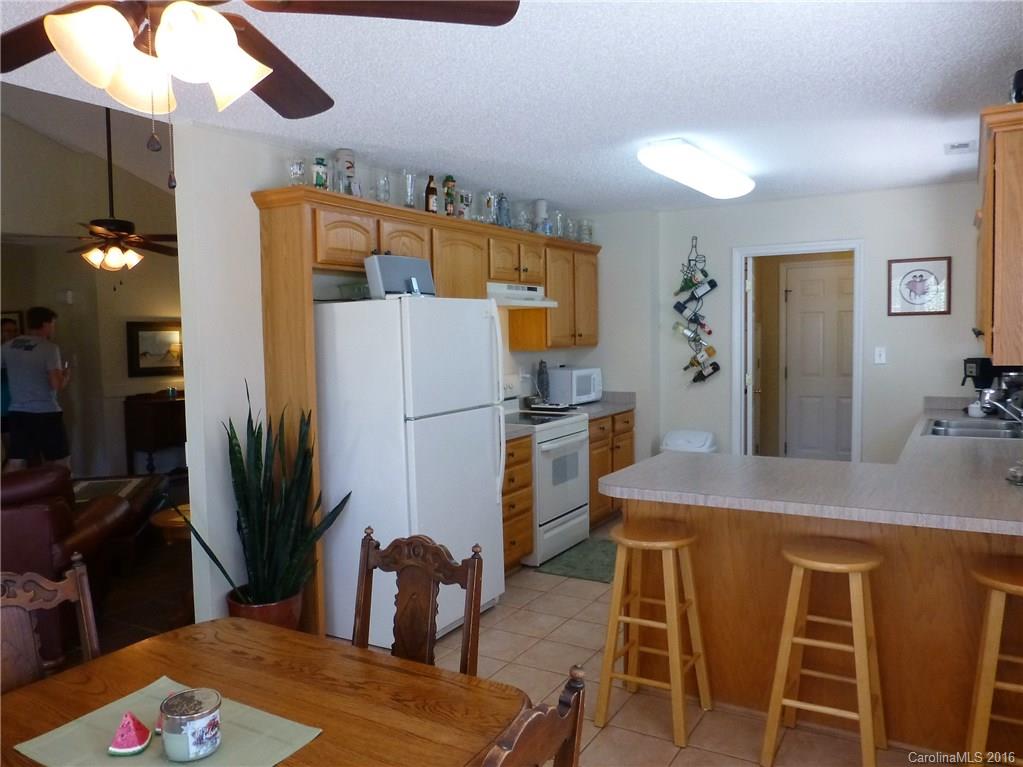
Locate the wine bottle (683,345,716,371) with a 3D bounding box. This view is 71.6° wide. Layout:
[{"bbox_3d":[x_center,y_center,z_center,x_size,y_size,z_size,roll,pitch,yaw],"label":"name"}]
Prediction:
[{"bbox_3d":[1.438,-0.177,5.436,0.290,0.078,0.078,-35,-14,28],"label":"wine bottle"}]

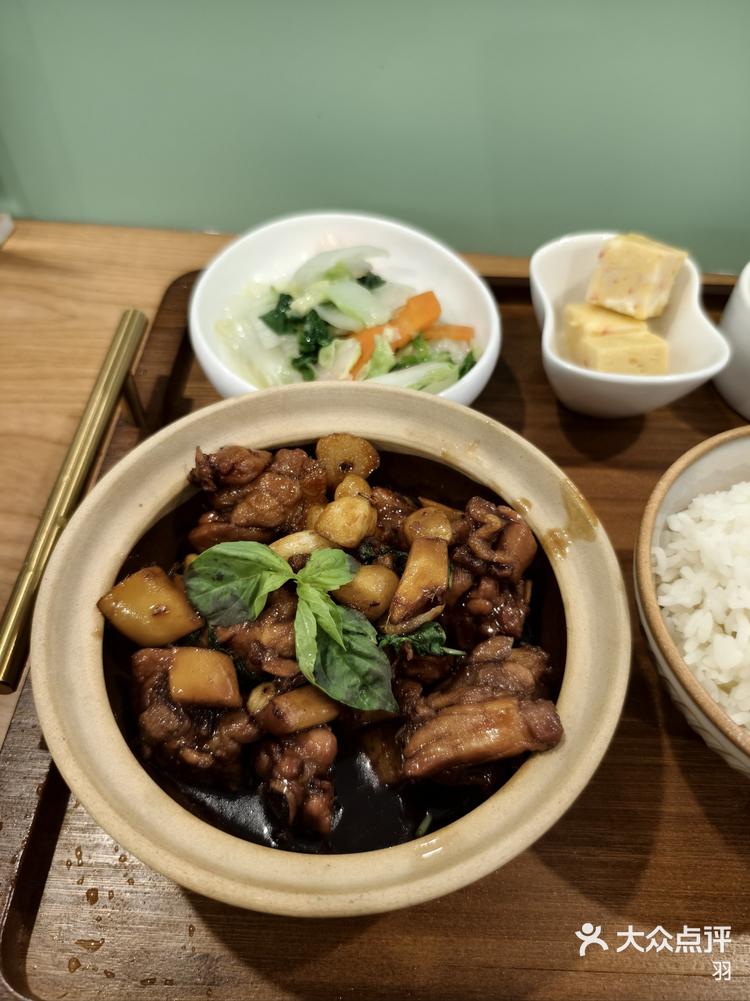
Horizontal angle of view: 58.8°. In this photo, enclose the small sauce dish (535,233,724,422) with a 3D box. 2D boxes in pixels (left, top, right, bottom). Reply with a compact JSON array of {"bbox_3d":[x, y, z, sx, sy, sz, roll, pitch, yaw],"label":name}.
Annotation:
[{"bbox_3d":[0.115,-0.079,0.333,0.085,0.050,0.105,1,53,-1],"label":"small sauce dish"}]

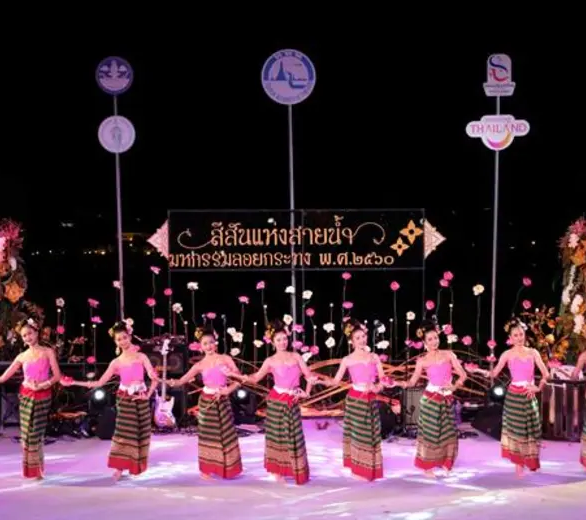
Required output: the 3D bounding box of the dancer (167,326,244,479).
[{"bbox_3d":[-0.915,1.476,10.200,0.780,1.540,0.500,-1,3,-6],"label":"dancer"}]

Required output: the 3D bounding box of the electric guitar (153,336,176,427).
[{"bbox_3d":[-1.611,1.554,12.269,0.320,1.130,0.080,6,-8,-20],"label":"electric guitar"}]

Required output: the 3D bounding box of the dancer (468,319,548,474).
[{"bbox_3d":[2.277,1.447,10.234,0.812,1.676,0.580,0,3,-8],"label":"dancer"}]

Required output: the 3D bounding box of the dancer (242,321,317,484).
[{"bbox_3d":[-0.170,1.456,10.003,0.728,1.680,0.580,-1,3,-12],"label":"dancer"}]

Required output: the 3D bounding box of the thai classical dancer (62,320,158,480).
[{"bbox_3d":[-1.903,1.448,10.200,0.970,1.600,0.500,-1,3,-6],"label":"thai classical dancer"}]

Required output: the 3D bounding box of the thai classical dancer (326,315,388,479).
[{"bbox_3d":[0.611,1.446,10.117,0.619,1.688,0.600,-1,3,-14],"label":"thai classical dancer"}]

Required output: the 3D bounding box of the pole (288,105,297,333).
[{"bbox_3d":[-0.008,-0.225,13.603,0.055,3.978,0.055,-1,3,0],"label":"pole"}]

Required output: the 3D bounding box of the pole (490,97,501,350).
[{"bbox_3d":[2.815,-0.244,13.603,0.055,4.159,0.055,1,2,0],"label":"pole"}]

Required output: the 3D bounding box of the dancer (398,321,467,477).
[{"bbox_3d":[1.432,1.457,10.234,0.770,1.655,0.580,0,3,-8],"label":"dancer"}]

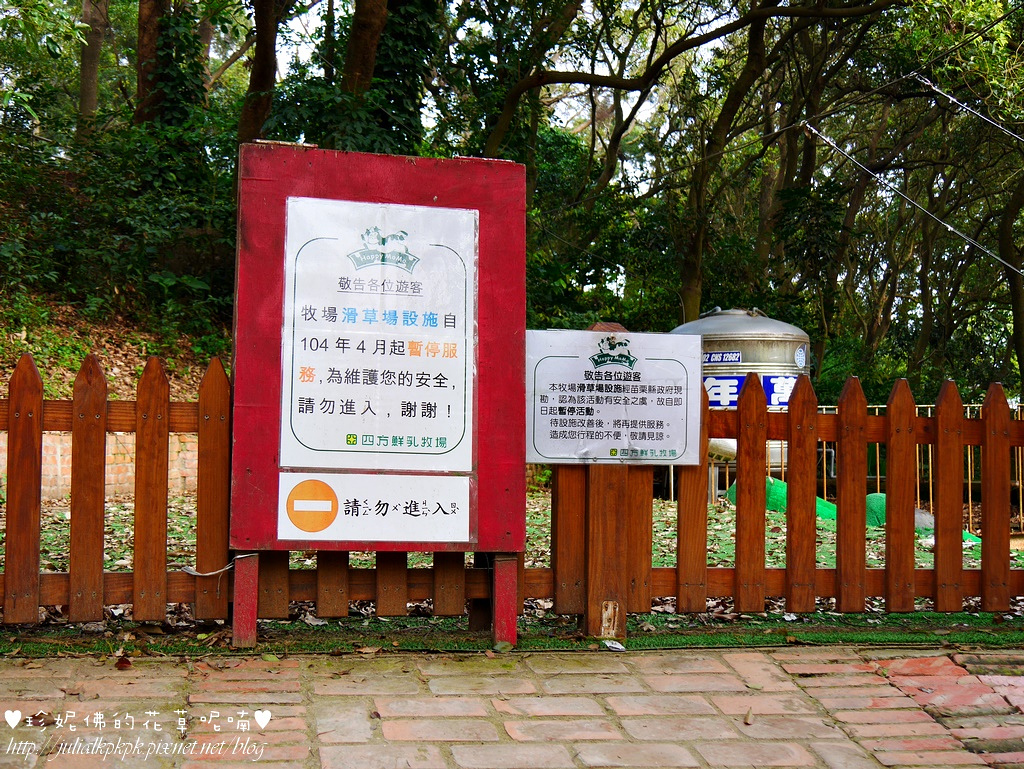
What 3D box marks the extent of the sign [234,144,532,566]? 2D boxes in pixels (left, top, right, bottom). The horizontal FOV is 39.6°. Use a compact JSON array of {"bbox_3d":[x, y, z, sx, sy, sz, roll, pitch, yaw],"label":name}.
[{"bbox_3d":[-0.288,-0.074,3.162,0.648,0.890,0.055,2,-8,-14],"label":"sign"}]

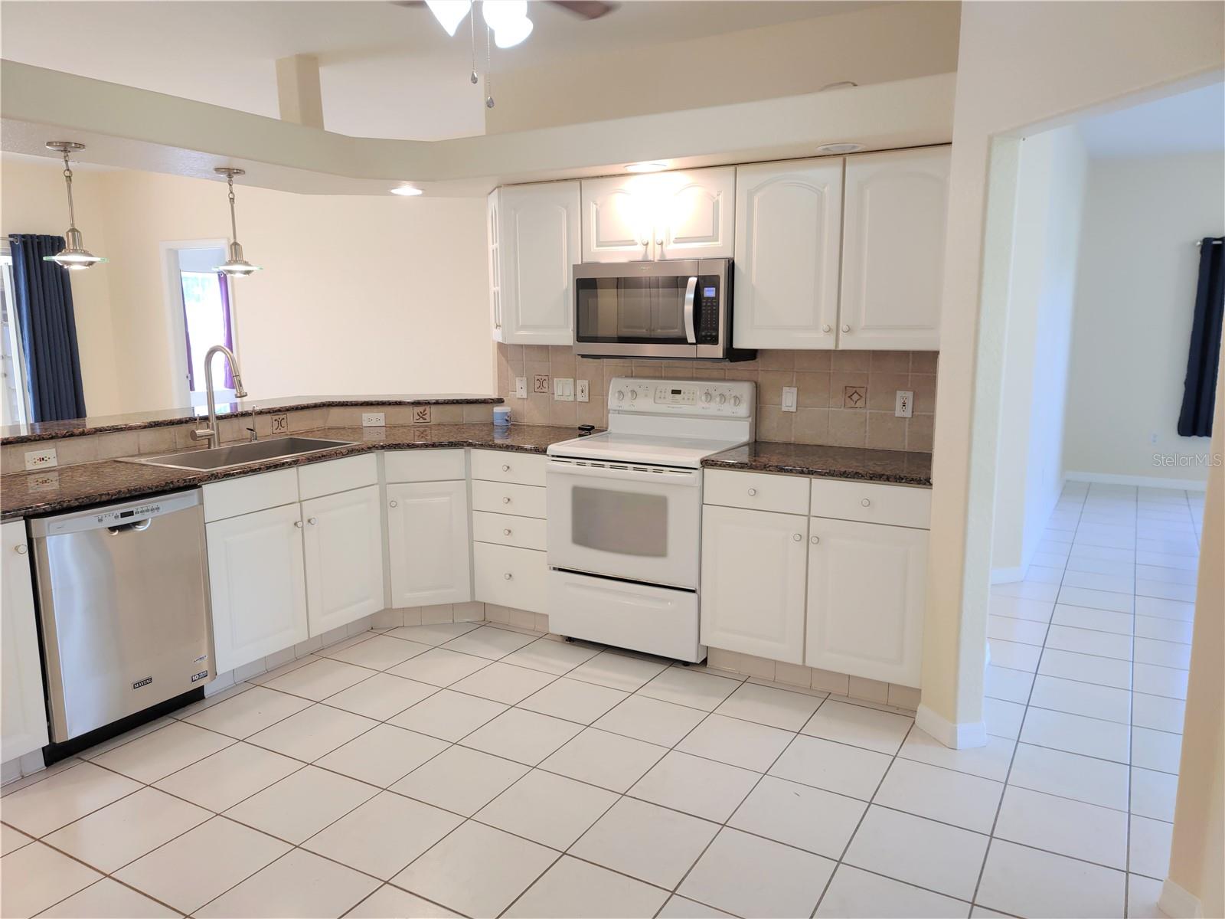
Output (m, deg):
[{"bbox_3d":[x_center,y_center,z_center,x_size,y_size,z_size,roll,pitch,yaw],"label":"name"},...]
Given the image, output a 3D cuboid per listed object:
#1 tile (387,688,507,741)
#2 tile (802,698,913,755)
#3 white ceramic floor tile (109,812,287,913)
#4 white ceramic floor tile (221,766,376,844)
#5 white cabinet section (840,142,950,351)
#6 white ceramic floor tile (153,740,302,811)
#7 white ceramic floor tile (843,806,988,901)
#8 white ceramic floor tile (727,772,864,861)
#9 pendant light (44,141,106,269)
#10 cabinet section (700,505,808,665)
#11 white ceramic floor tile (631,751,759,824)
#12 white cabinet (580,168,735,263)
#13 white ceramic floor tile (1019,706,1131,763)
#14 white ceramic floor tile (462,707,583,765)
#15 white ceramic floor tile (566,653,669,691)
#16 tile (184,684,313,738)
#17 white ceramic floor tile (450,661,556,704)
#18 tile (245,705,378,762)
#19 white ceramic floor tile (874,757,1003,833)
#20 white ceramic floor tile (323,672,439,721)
[{"bbox_3d":[-0.623,0.980,3.533,0.340,0.012,0.340,5,11,29],"label":"tile"},{"bbox_3d":[0.918,0.995,3.441,0.340,0.012,0.340,5,11,29],"label":"tile"},{"bbox_3d":[-1.156,1.143,2.611,0.343,0.010,0.343,6,11,29],"label":"white ceramic floor tile"},{"bbox_3d":[-0.963,1.074,2.873,0.338,0.010,0.338,5,11,30],"label":"white ceramic floor tile"},{"bbox_3d":[1.191,-0.821,3.699,0.451,0.750,0.320,5,11,29],"label":"white cabinet section"},{"bbox_3d":[-1.260,1.047,3.042,0.338,0.010,0.338,5,11,30],"label":"white ceramic floor tile"},{"bbox_3d":[0.866,1.111,2.612,0.338,0.010,0.338,5,11,30],"label":"white ceramic floor tile"},{"bbox_3d":[0.567,1.081,2.793,0.338,0.010,0.338,5,11,30],"label":"white ceramic floor tile"},{"bbox_3d":[-2.018,-0.946,3.440,0.205,0.452,0.205,5,11,29],"label":"pendant light"},{"bbox_3d":[0.707,0.468,3.985,0.449,0.609,0.550,5,11,29],"label":"cabinet section"},{"bbox_3d":[0.272,1.063,2.994,0.341,0.010,0.341,6,11,30],"label":"white ceramic floor tile"},{"bbox_3d":[0.266,-1.071,4.125,0.752,0.370,0.330,5,11,30],"label":"white cabinet"},{"bbox_3d":[1.689,1.004,3.354,0.341,0.010,0.341,6,11,30],"label":"white ceramic floor tile"},{"bbox_3d":[-0.323,1.004,3.336,0.341,0.010,0.341,6,11,30],"label":"white ceramic floor tile"},{"bbox_3d":[0.028,0.908,3.955,0.340,0.012,0.340,5,11,29],"label":"white ceramic floor tile"},{"bbox_3d":[-1.403,0.978,3.559,0.343,0.010,0.343,6,11,29],"label":"tile"},{"bbox_3d":[-0.445,0.926,3.797,0.341,0.010,0.341,6,11,30],"label":"white ceramic floor tile"},{"bbox_3d":[-1.099,1.007,3.390,0.343,0.010,0.343,6,11,29],"label":"tile"},{"bbox_3d":[1.034,1.060,2.907,0.338,0.010,0.338,5,11,30],"label":"white ceramic floor tile"},{"bbox_3d":[-0.922,0.954,3.696,0.343,0.010,0.343,6,11,29],"label":"white ceramic floor tile"}]

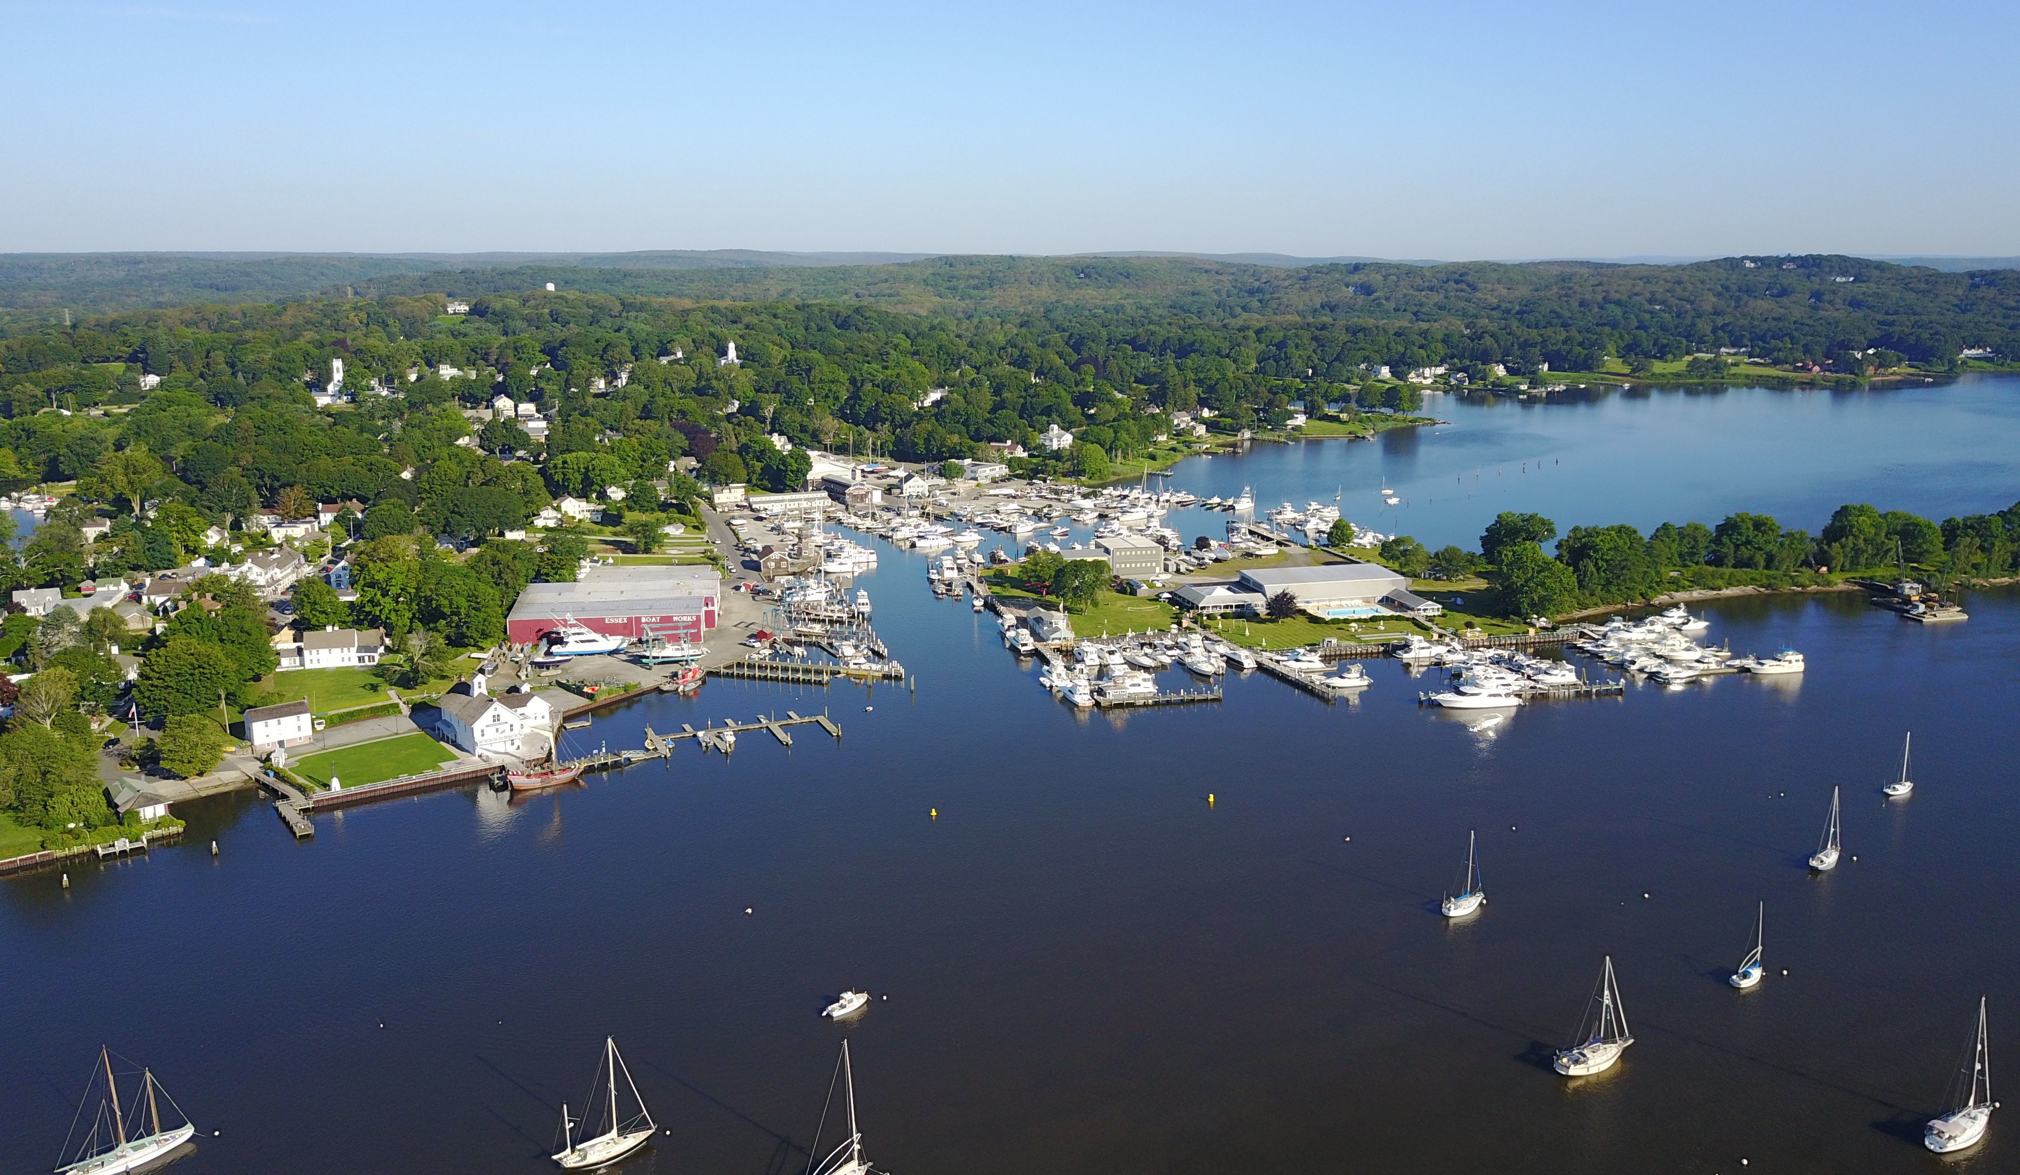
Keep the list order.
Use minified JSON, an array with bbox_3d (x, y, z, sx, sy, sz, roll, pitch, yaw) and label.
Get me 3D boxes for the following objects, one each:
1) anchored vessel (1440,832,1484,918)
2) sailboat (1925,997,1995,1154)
[{"bbox_3d":[71.634,44.348,237.110,8.900,12.800,2.800,-7,14,-31],"label":"anchored vessel"},{"bbox_3d":[111.302,55.936,175.606,12.000,16.400,3.500,-7,14,-30],"label":"sailboat"}]

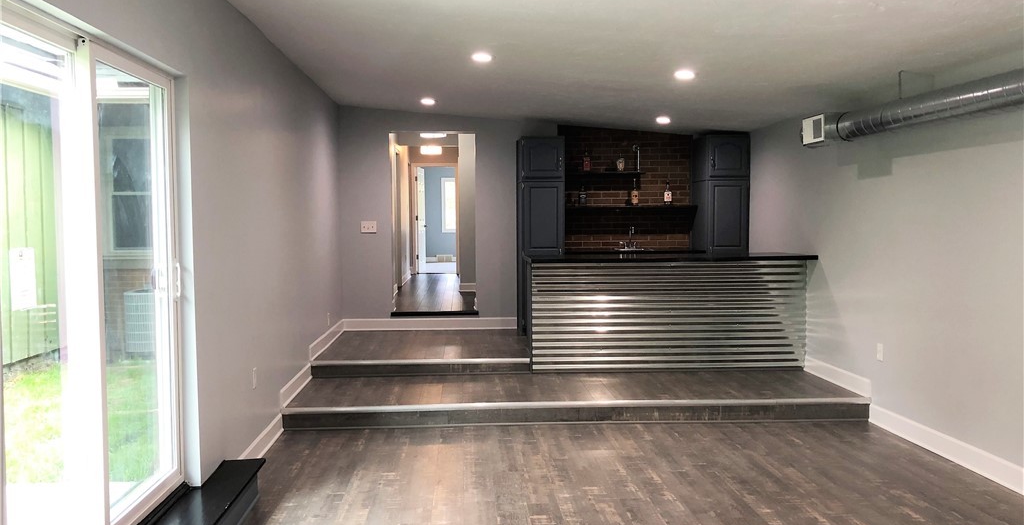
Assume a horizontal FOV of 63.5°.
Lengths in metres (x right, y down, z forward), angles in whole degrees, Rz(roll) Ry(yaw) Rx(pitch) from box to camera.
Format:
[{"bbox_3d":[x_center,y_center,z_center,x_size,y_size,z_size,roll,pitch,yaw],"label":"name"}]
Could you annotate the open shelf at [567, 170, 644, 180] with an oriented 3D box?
[{"bbox_3d":[0.946,-0.949,8.889,0.935,0.035,0.230,0,3,-4],"label":"open shelf"}]

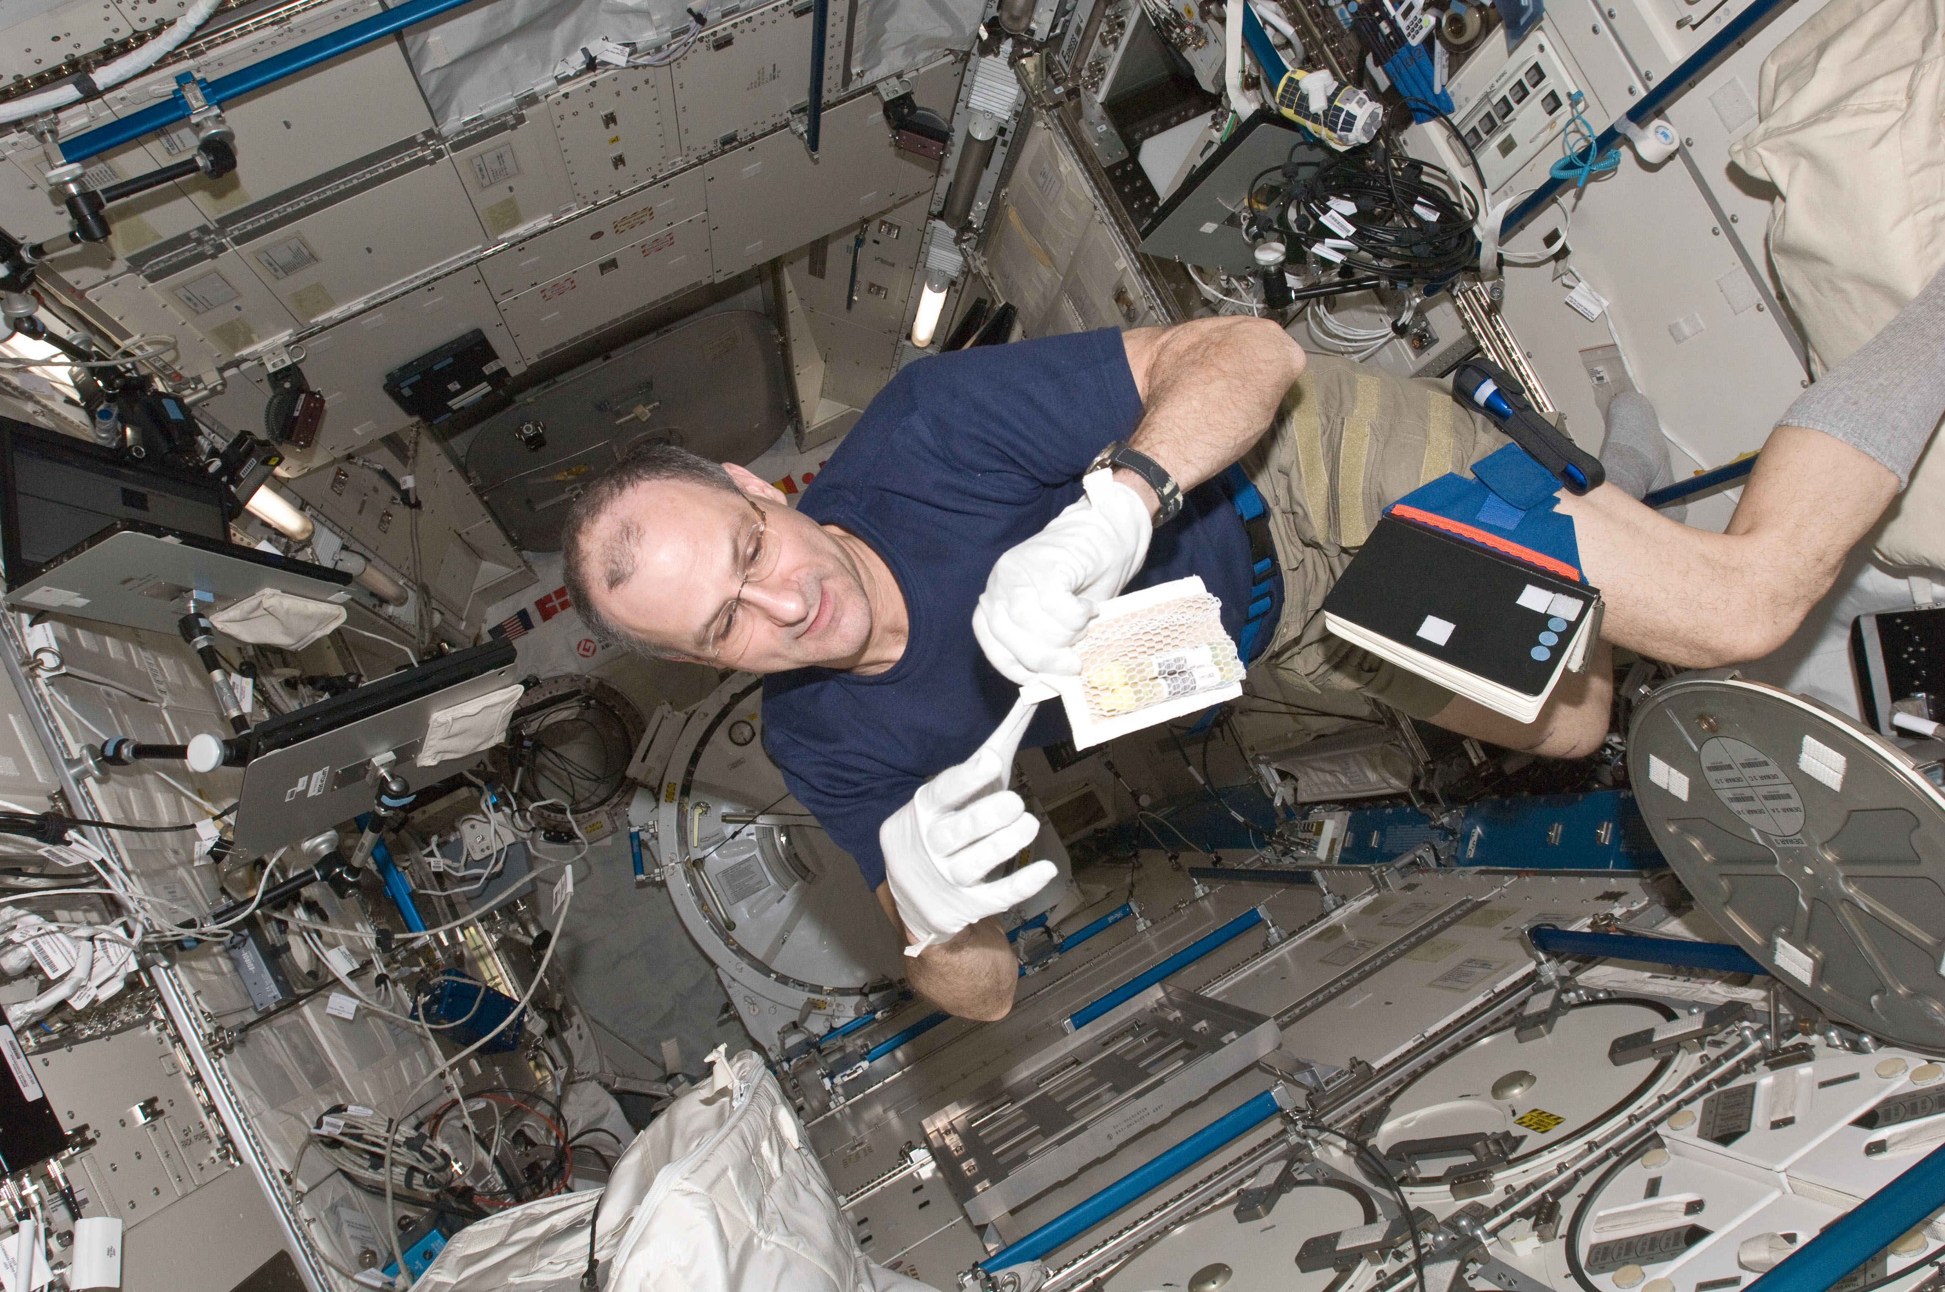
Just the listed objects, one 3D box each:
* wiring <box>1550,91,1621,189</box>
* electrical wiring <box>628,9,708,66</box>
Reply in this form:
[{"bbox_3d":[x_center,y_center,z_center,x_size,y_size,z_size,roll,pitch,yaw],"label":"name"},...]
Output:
[{"bbox_3d":[0.824,-0.681,1.820,0.085,0.100,0.110,-28,-4,-11],"label":"wiring"},{"bbox_3d":[-0.594,-1.190,2.641,0.175,0.060,0.100,-28,-4,-11],"label":"electrical wiring"}]

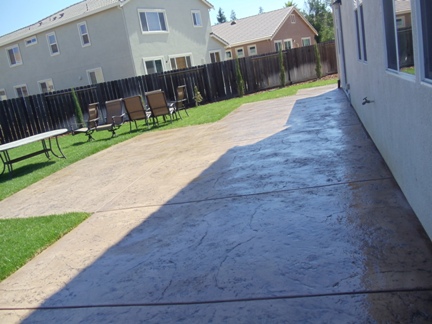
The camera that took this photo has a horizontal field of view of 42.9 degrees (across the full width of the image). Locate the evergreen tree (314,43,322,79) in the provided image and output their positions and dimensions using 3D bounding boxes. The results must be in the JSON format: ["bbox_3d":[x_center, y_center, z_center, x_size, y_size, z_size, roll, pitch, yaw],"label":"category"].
[{"bbox_3d":[5.154,-5.129,27.835,0.320,1.770,0.320,-6,11,11],"label":"evergreen tree"}]

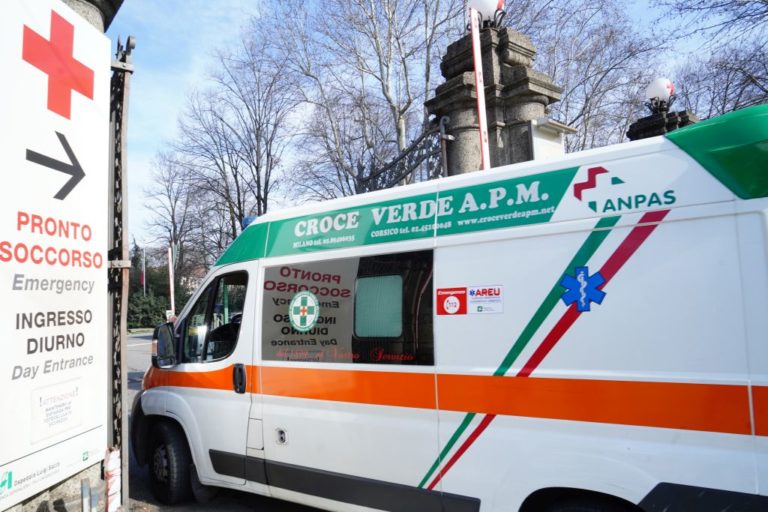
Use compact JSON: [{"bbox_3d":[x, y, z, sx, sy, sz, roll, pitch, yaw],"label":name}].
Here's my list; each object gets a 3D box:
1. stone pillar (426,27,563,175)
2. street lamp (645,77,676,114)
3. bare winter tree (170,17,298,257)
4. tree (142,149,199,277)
[{"bbox_3d":[1.601,-0.320,6.855,1.600,4.960,1.480,2,-7,-37],"label":"stone pillar"},{"bbox_3d":[5.548,-3.221,10.274,0.540,0.720,0.540,2,-7,-37],"label":"street lamp"},{"bbox_3d":[-7.881,-4.208,27.492,6.800,17.530,6.800,-3,-5,0],"label":"bare winter tree"},{"bbox_3d":[-16.674,-1.127,40.032,4.900,14.620,4.900,-3,-5,0],"label":"tree"}]

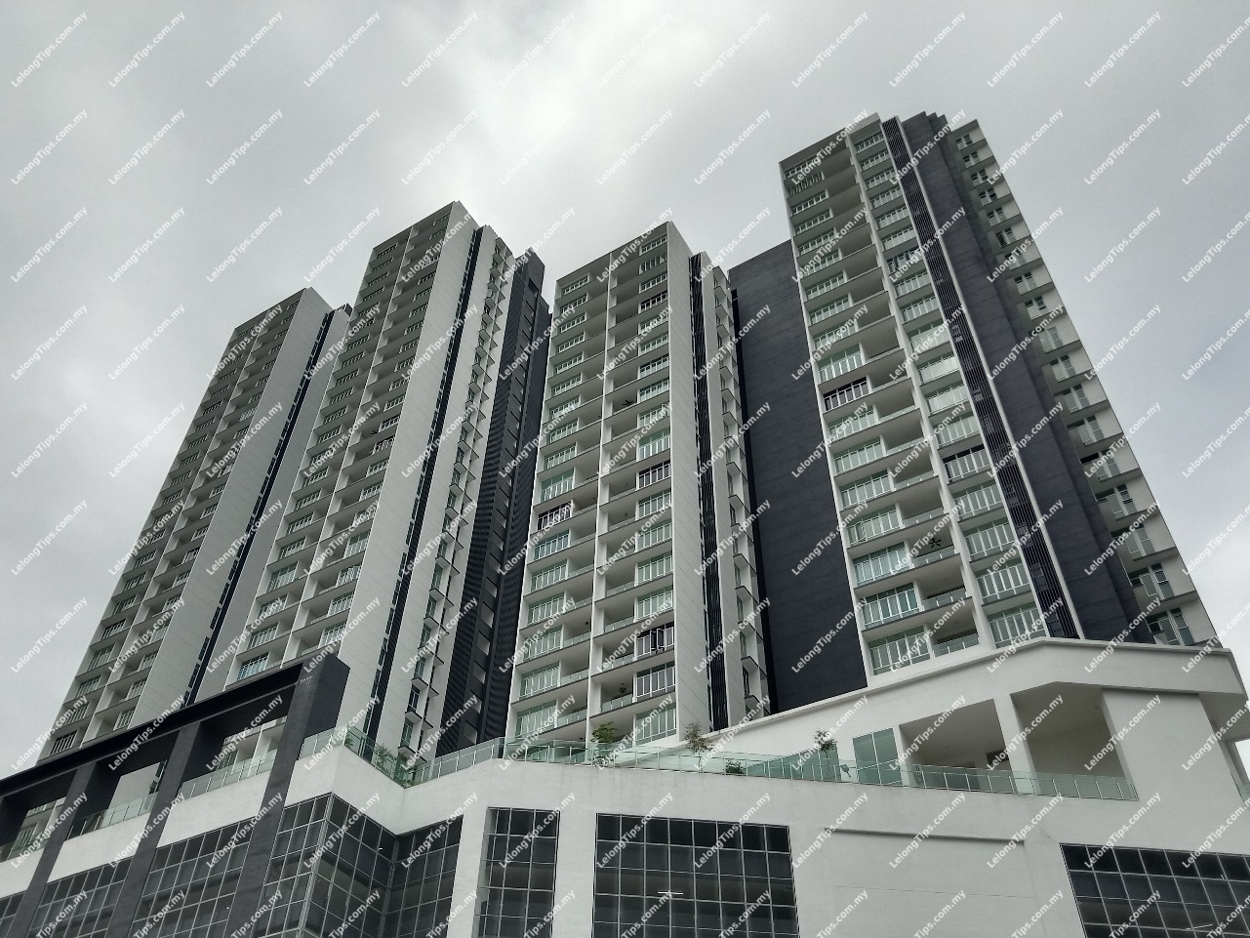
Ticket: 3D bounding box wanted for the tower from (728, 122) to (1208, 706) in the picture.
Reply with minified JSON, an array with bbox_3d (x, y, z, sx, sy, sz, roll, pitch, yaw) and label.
[{"bbox_3d":[22.640,-5.320,78.020,28.400,59.400,16.500,-23,-47,25],"label":"tower"}]

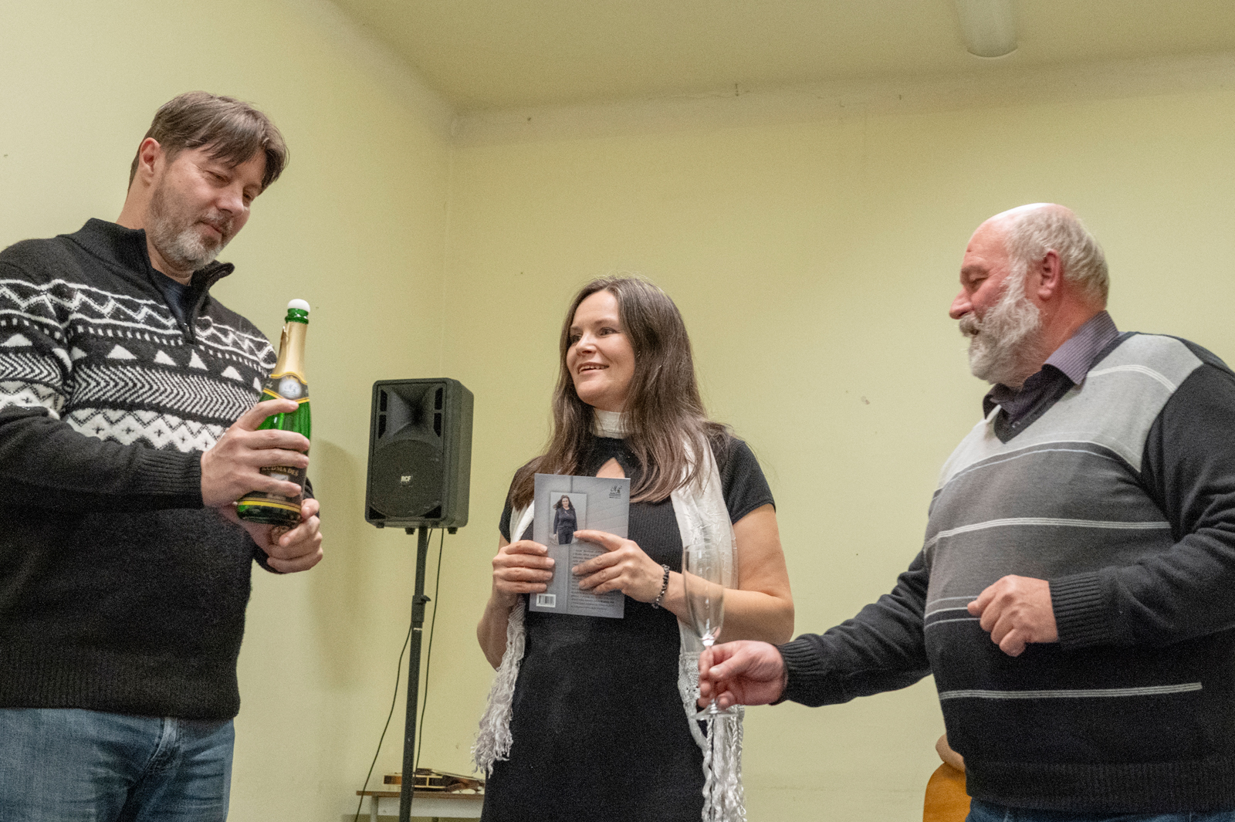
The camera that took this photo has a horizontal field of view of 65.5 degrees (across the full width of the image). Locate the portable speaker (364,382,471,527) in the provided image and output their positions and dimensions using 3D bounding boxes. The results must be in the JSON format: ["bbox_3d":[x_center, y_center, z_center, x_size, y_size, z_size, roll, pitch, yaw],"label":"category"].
[{"bbox_3d":[-0.798,0.193,3.973,0.337,0.578,0.330,-2,-12,11],"label":"portable speaker"}]

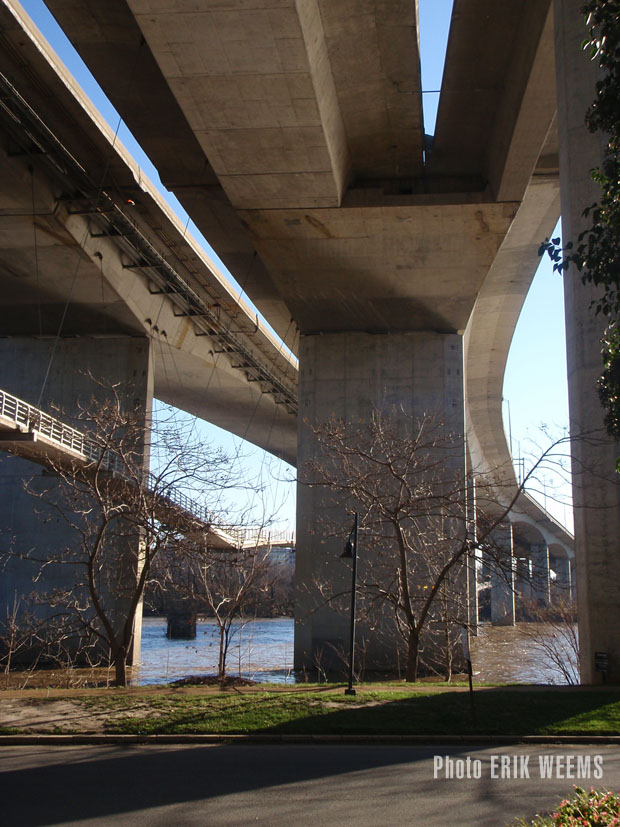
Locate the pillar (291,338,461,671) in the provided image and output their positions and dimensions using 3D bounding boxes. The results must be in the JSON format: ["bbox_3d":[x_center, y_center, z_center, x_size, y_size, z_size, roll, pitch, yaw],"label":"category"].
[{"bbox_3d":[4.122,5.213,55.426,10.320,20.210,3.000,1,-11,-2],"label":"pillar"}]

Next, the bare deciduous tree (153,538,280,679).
[{"bbox_3d":[-2.319,4.917,22.826,2.970,3.370,2.600,1,-11,0],"label":"bare deciduous tree"}]

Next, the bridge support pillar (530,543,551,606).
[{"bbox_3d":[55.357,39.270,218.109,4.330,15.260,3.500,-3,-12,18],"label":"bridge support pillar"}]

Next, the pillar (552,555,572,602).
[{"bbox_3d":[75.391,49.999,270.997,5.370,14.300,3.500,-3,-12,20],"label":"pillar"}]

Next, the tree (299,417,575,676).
[{"bbox_3d":[3.135,3.274,22.631,5.980,6.520,5.400,1,-11,0],"label":"tree"}]

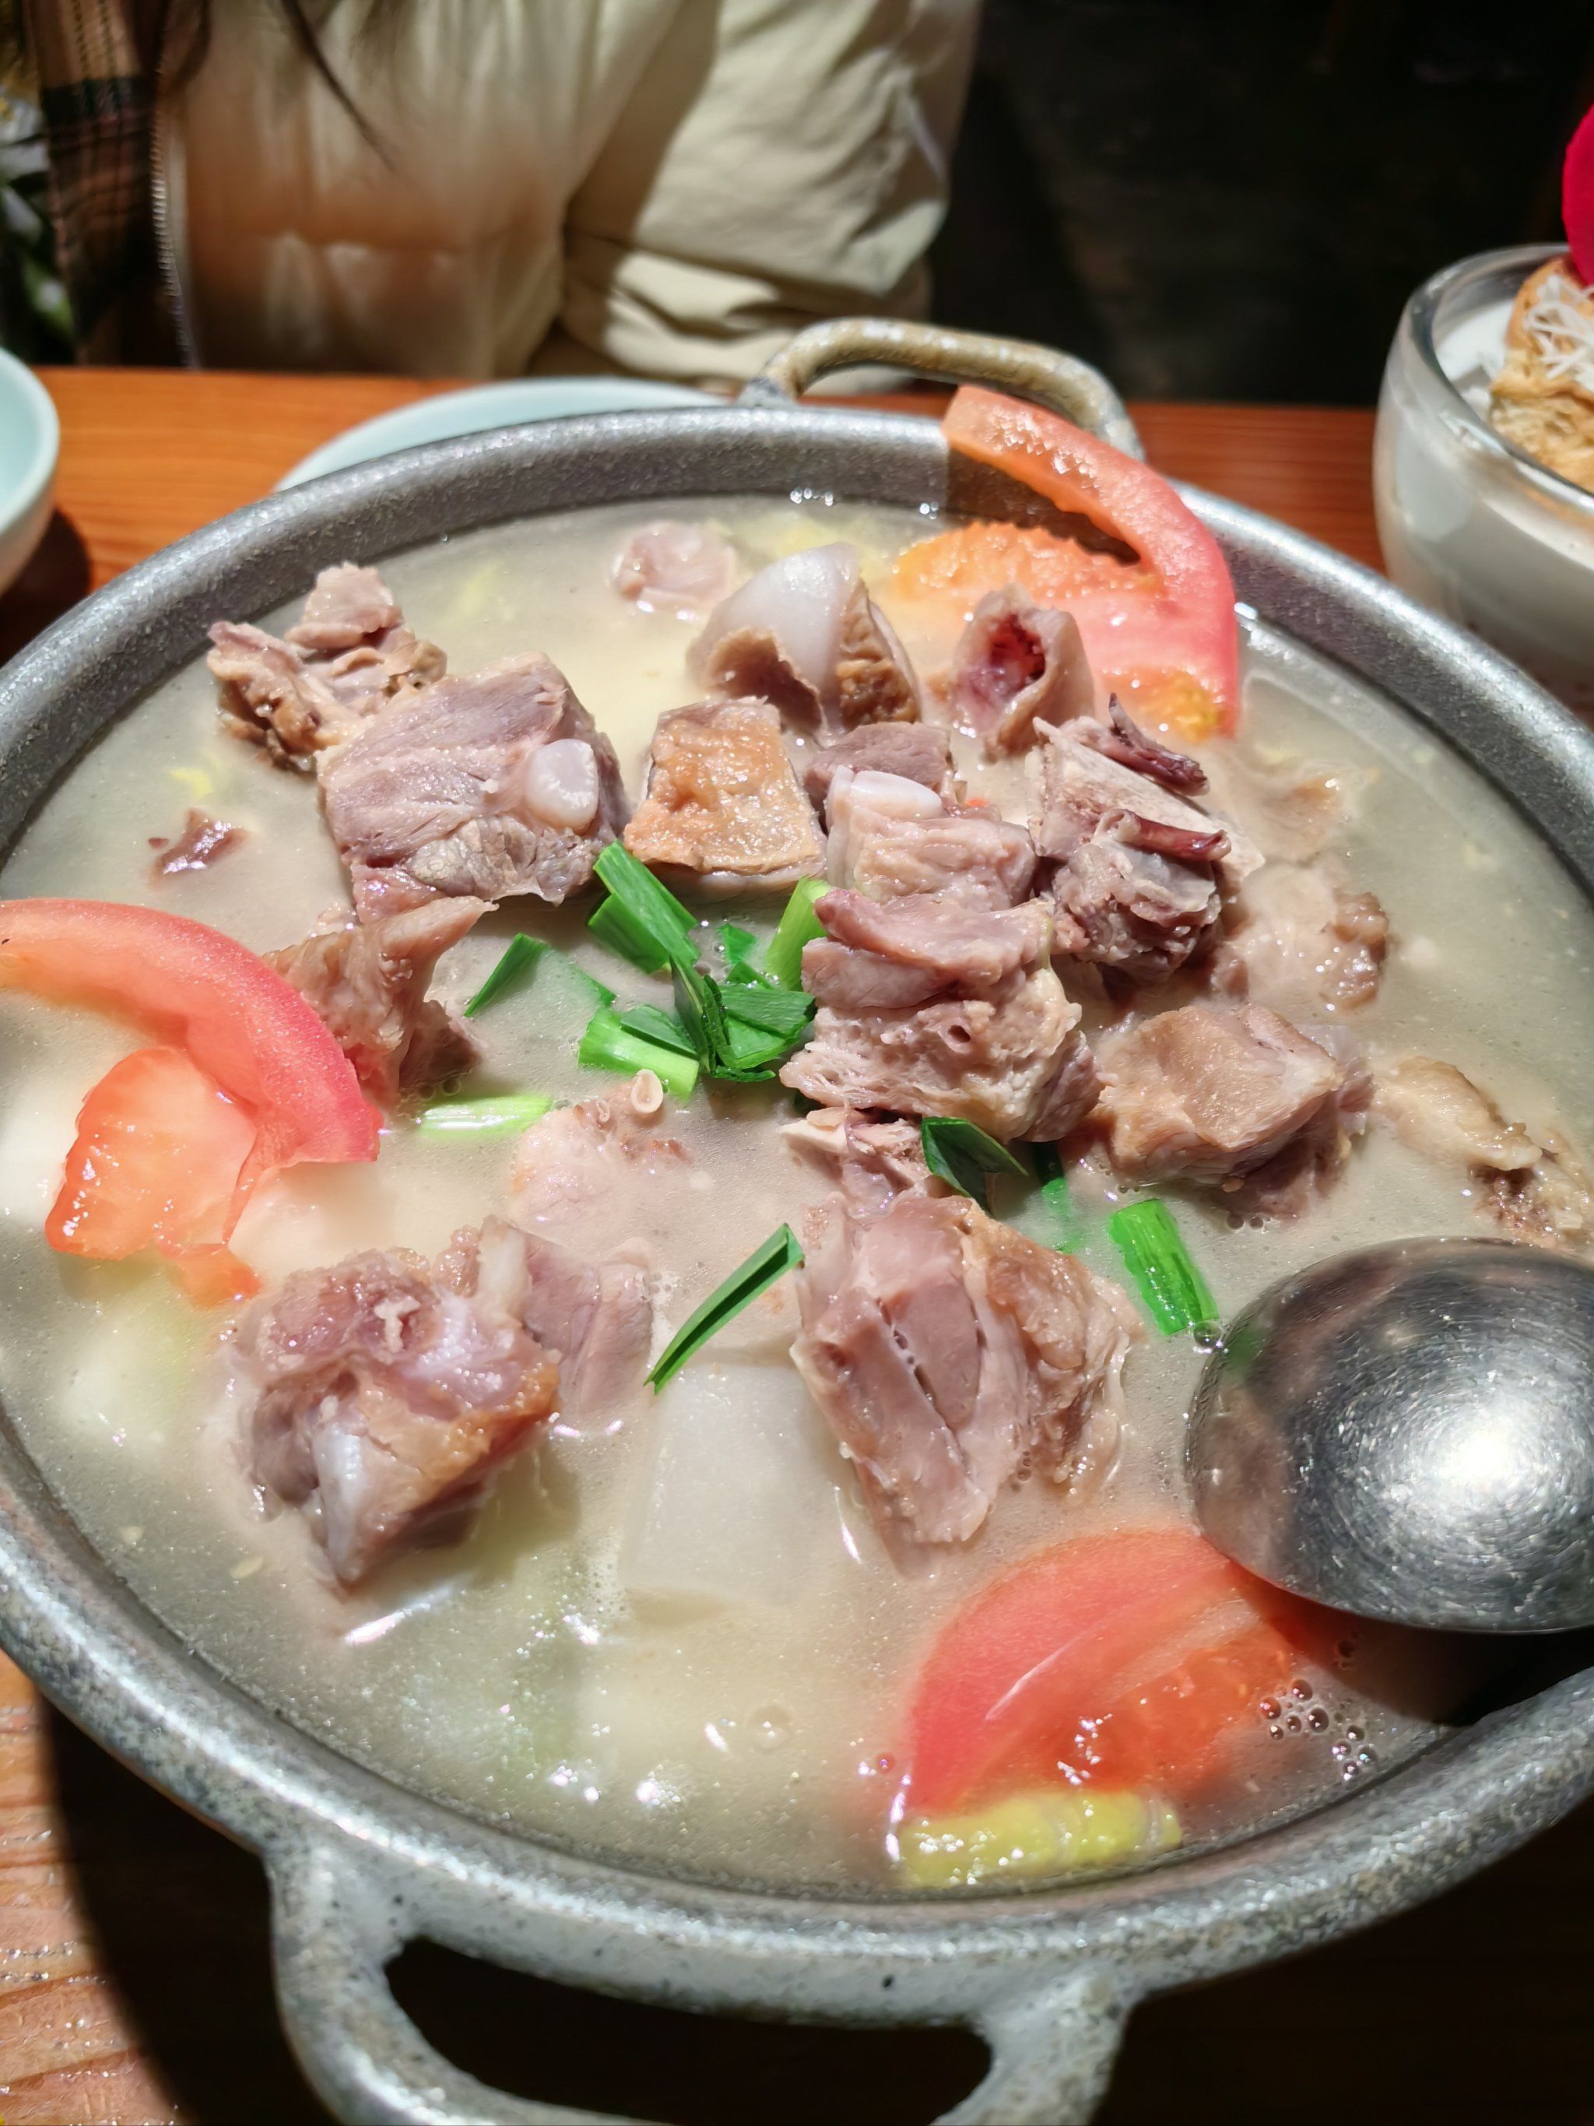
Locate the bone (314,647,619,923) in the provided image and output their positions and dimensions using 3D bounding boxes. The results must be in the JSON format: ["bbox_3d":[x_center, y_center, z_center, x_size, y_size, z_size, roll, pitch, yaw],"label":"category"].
[{"bbox_3d":[-0.061,-0.053,0.316,0.056,0.037,0.049,-7,52,-11],"label":"bone"}]

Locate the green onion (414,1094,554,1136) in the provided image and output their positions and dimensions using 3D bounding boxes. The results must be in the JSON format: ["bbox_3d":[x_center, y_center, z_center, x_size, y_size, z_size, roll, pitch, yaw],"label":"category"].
[{"bbox_3d":[-0.051,0.009,0.270,0.022,0.007,0.008,-9,54,-14],"label":"green onion"}]

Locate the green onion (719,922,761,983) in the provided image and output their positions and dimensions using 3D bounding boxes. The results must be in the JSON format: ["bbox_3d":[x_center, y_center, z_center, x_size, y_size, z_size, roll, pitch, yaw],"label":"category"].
[{"bbox_3d":[-0.010,-0.020,0.302,0.008,0.004,0.010,4,68,-2],"label":"green onion"}]

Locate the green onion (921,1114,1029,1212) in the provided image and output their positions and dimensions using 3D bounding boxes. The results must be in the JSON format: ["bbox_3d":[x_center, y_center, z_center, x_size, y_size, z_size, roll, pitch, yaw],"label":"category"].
[{"bbox_3d":[0.028,0.016,0.262,0.017,0.008,0.011,23,53,10],"label":"green onion"}]

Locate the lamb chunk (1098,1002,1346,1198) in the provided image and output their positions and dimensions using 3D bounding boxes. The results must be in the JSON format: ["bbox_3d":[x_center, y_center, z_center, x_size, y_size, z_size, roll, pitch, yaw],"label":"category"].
[{"bbox_3d":[0.075,0.007,0.293,0.042,0.026,0.030,-1,51,-7],"label":"lamb chunk"}]

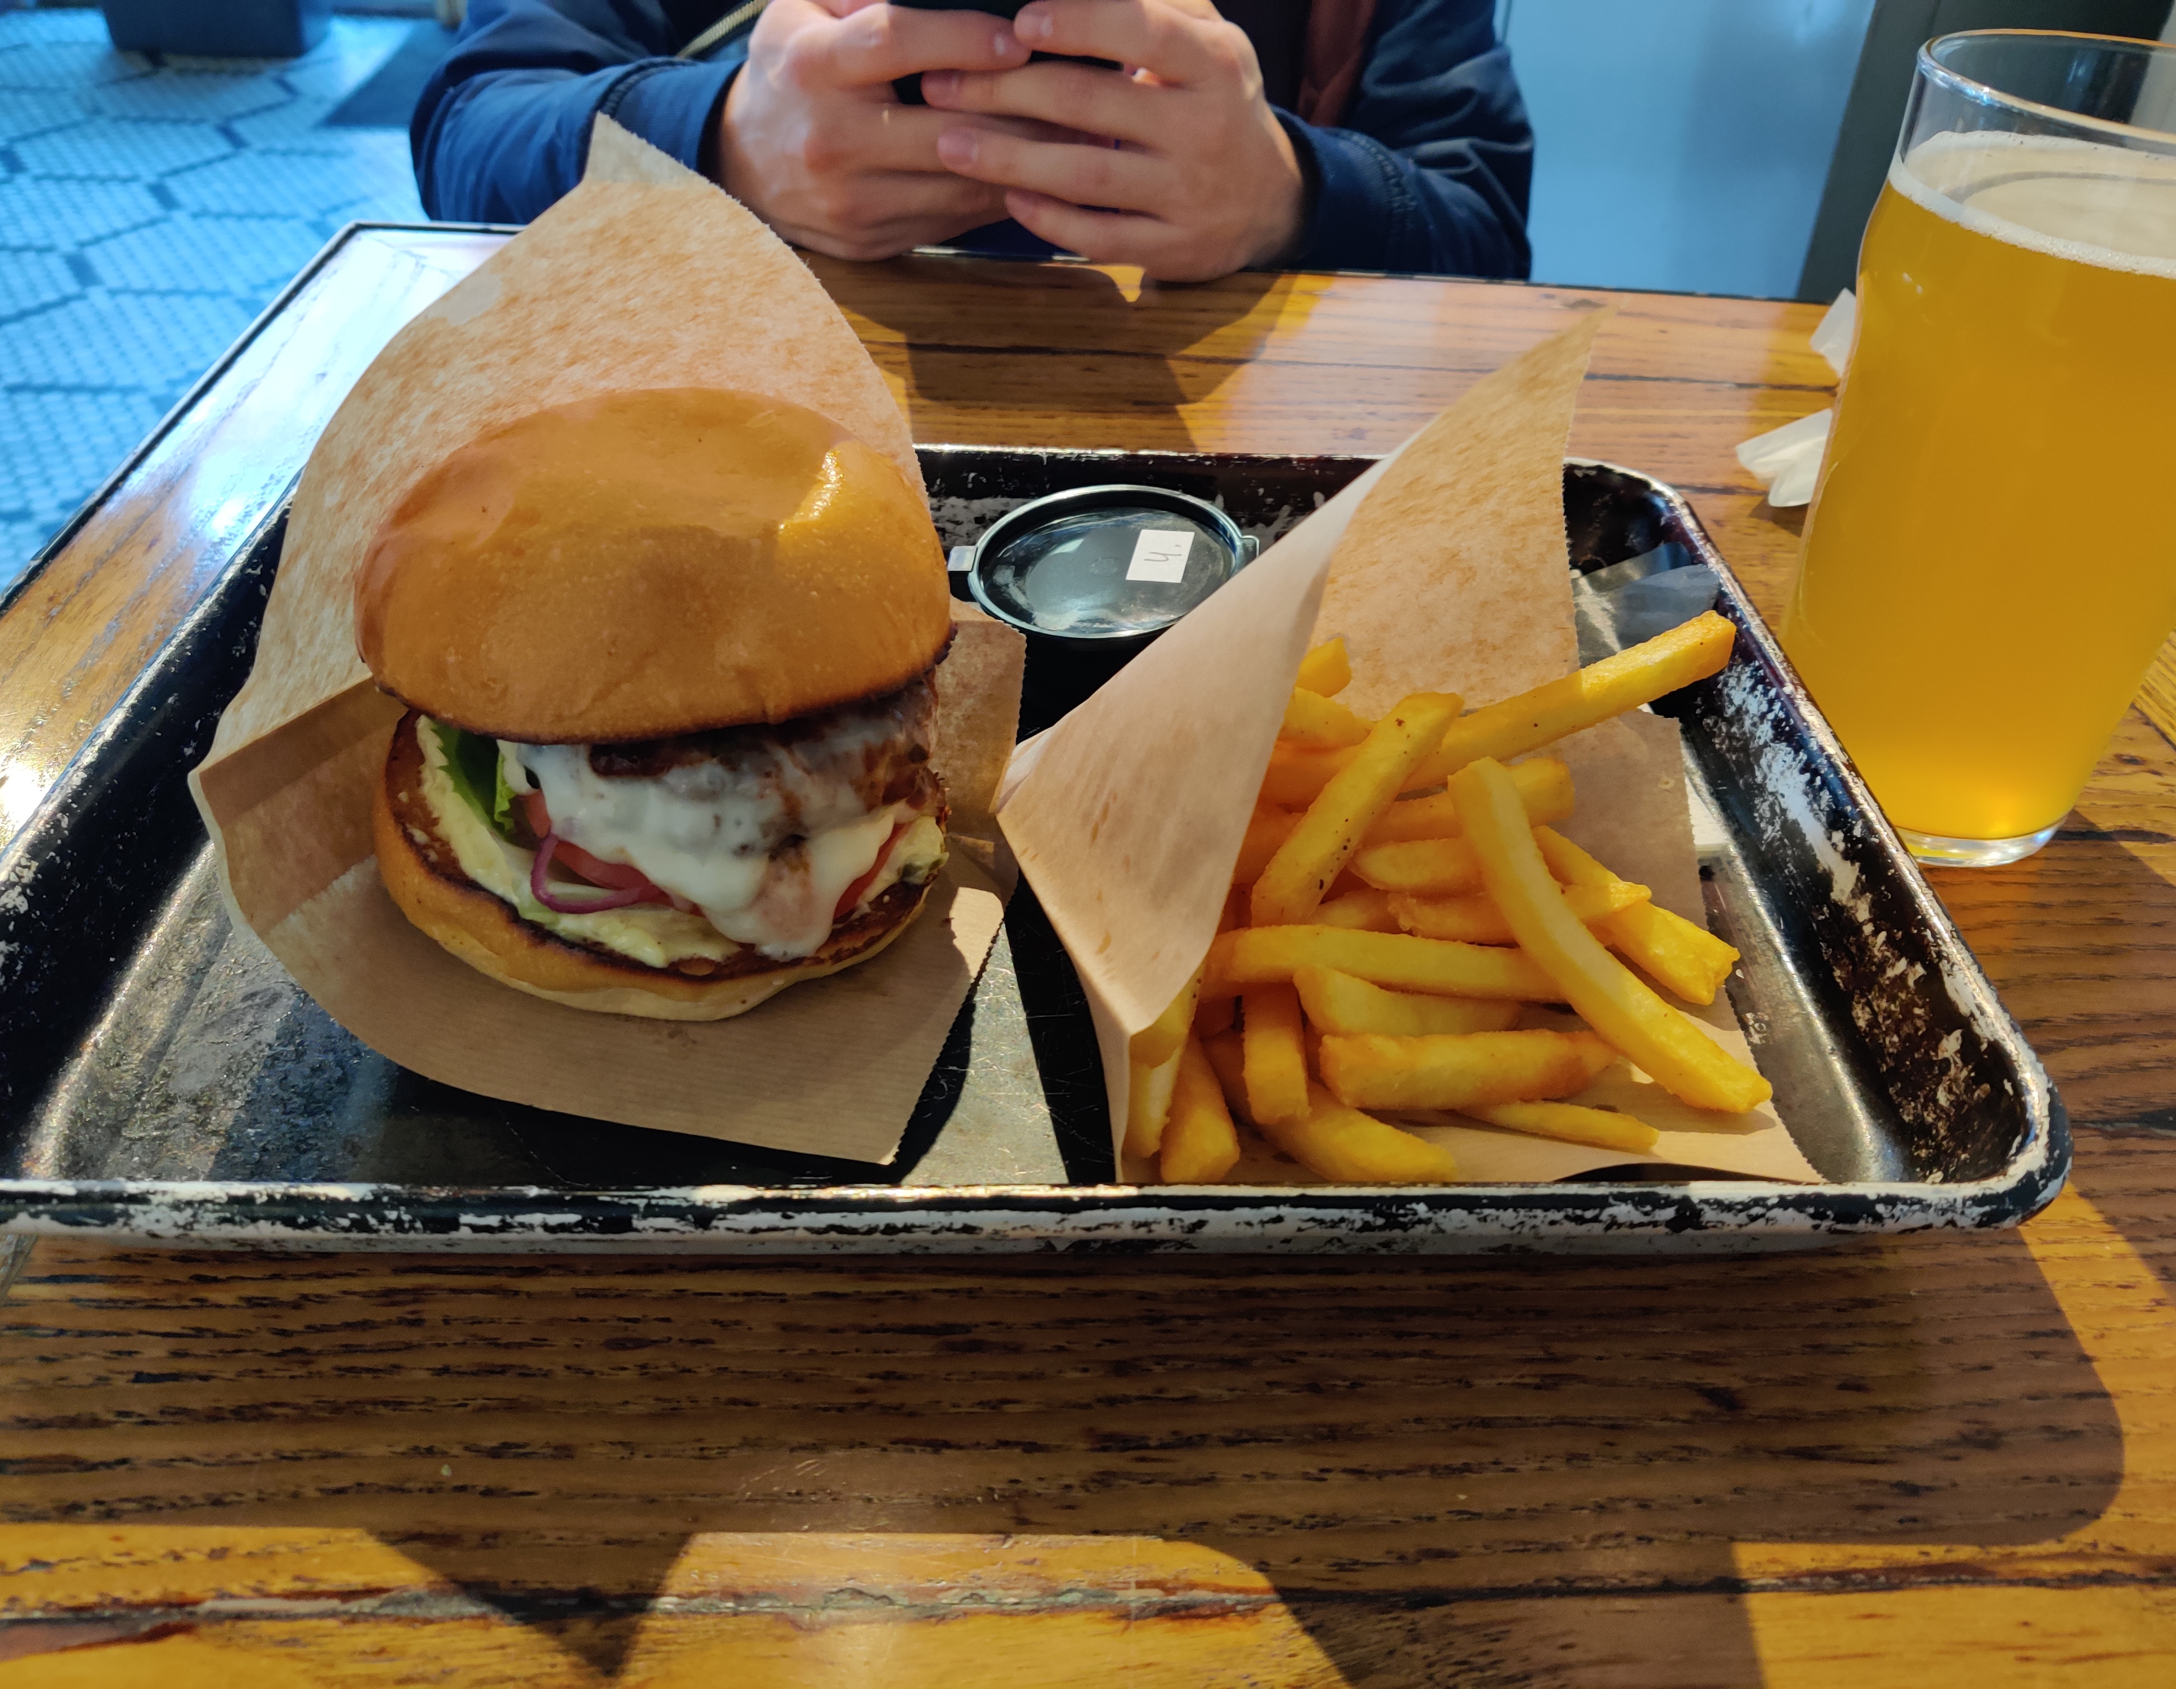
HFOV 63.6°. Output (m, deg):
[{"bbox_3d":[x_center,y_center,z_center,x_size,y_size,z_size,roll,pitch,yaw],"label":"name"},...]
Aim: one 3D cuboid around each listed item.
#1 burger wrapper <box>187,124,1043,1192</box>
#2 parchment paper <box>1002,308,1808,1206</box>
[{"bbox_3d":[-0.087,-0.050,0.317,0.155,0.116,0.189,-2,39,-6],"label":"burger wrapper"},{"bbox_3d":[0.059,-0.026,0.315,0.155,0.096,0.154,-5,40,-11],"label":"parchment paper"}]

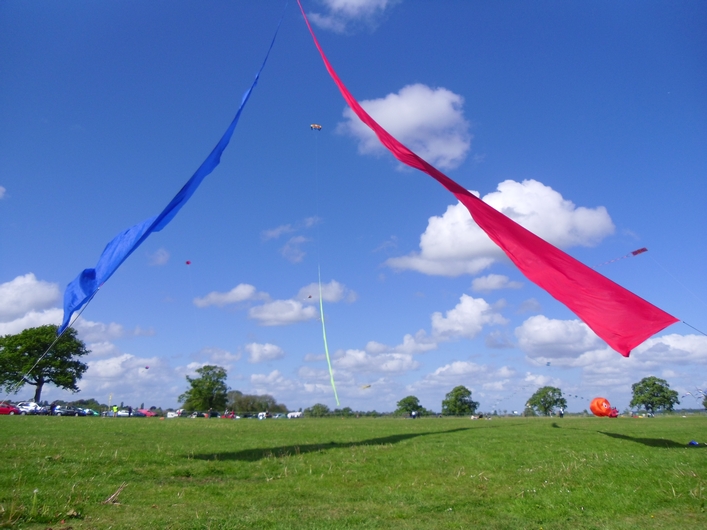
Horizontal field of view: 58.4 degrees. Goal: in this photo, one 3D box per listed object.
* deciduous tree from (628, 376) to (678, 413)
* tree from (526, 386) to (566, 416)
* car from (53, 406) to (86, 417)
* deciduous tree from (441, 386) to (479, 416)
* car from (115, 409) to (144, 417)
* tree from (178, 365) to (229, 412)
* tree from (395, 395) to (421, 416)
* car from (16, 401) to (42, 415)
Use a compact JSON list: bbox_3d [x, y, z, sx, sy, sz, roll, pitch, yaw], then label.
[{"bbox_3d":[101.797,44.518,215.000,16.400,12.800,15.580,0,-13,0],"label":"deciduous tree"},{"bbox_3d":[80.639,57.095,265.000,16.400,12.100,15.580,0,-13,0],"label":"tree"},{"bbox_3d":[-41.486,21.496,93.000,4.150,1.450,1.720,2,-13,-7],"label":"car"},{"bbox_3d":[44.505,57.190,265.000,15.300,12.300,14.540,0,-13,0],"label":"deciduous tree"},{"bbox_3d":[-39.428,26.160,112.000,4.300,1.450,1.740,2,-13,-8],"label":"car"},{"bbox_3d":[-39.629,33.824,170.000,13.500,13.000,12.820,0,-13,0],"label":"tree"},{"bbox_3d":[28.673,73.637,330.000,11.800,10.600,11.210,0,-13,0],"label":"tree"},{"bbox_3d":[-42.697,19.132,84.000,4.100,1.550,1.740,-7,-14,27],"label":"car"}]

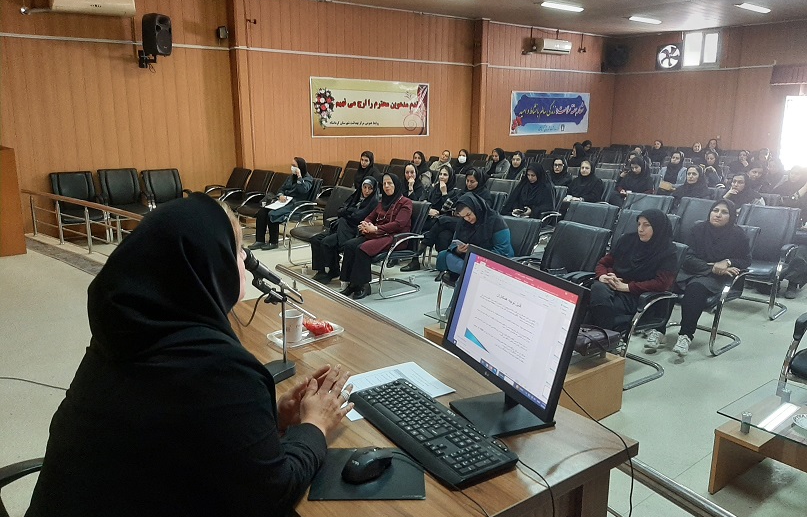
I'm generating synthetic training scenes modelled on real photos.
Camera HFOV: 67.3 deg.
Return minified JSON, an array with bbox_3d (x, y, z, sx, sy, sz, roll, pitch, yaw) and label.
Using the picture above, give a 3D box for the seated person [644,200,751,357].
[{"bbox_3d":[2.436,0.134,4.991,0.820,1.210,0.560,-10,18,-38],"label":"seated person"}]

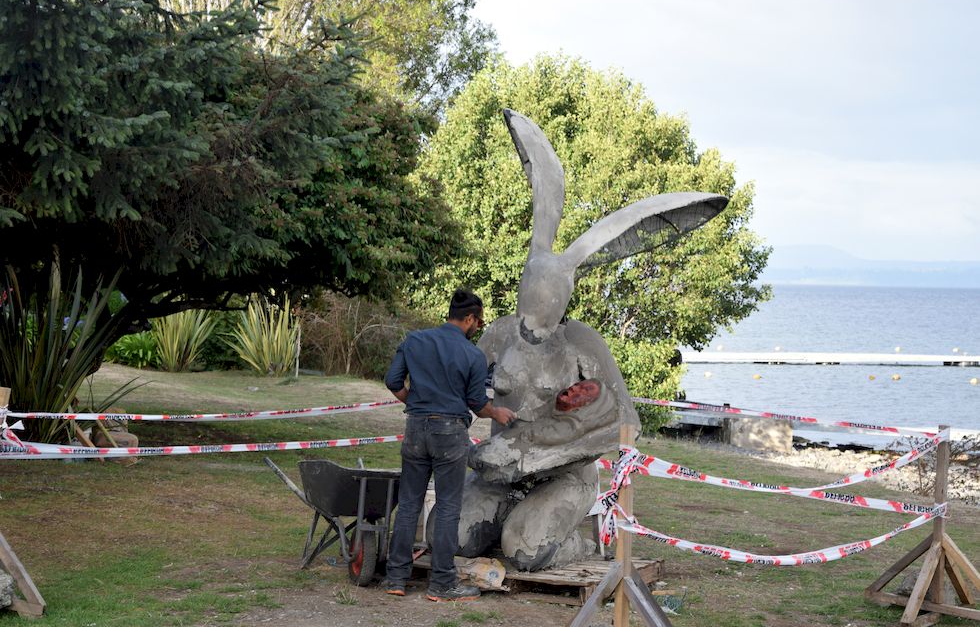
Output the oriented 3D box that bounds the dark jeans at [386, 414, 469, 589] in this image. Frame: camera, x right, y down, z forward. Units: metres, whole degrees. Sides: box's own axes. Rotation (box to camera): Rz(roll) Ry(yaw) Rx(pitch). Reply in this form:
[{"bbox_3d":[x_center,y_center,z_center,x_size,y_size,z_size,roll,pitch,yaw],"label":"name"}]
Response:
[{"bbox_3d":[-0.344,1.039,11.220,0.380,0.960,0.340,2,1,20],"label":"dark jeans"}]

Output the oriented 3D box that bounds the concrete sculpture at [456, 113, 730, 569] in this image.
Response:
[{"bbox_3d":[0.510,0.121,11.880,1.580,2.620,1.180,2,1,30],"label":"concrete sculpture"}]

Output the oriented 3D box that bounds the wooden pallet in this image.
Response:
[{"bbox_3d":[0.270,1.494,11.700,1.210,0.135,1.020,2,1,30],"label":"wooden pallet"}]

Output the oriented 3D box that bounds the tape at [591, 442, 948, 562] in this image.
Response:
[{"bbox_3d":[1.508,0.933,10.375,2.720,0.660,0.130,0,1,-43],"label":"tape"}]

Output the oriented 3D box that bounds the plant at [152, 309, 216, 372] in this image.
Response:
[{"bbox_3d":[-4.715,0.355,31.500,1.034,1.111,0.982,1,1,0],"label":"plant"}]

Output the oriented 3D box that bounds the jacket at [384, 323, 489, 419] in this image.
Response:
[{"bbox_3d":[-0.295,0.304,11.240,0.500,0.540,0.330,2,1,30],"label":"jacket"}]

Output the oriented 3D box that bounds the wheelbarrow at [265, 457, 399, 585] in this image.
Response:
[{"bbox_3d":[-0.885,1.206,12.030,0.630,0.640,1.340,1,1,-20],"label":"wheelbarrow"}]

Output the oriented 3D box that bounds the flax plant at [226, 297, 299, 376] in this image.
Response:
[{"bbox_3d":[-3.455,0.349,31.000,1.093,1.185,1.039,1,1,0],"label":"flax plant"}]

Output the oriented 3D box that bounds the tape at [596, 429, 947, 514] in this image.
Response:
[{"bbox_3d":[1.508,0.853,10.375,2.720,0.480,0.120,0,1,-43],"label":"tape"}]

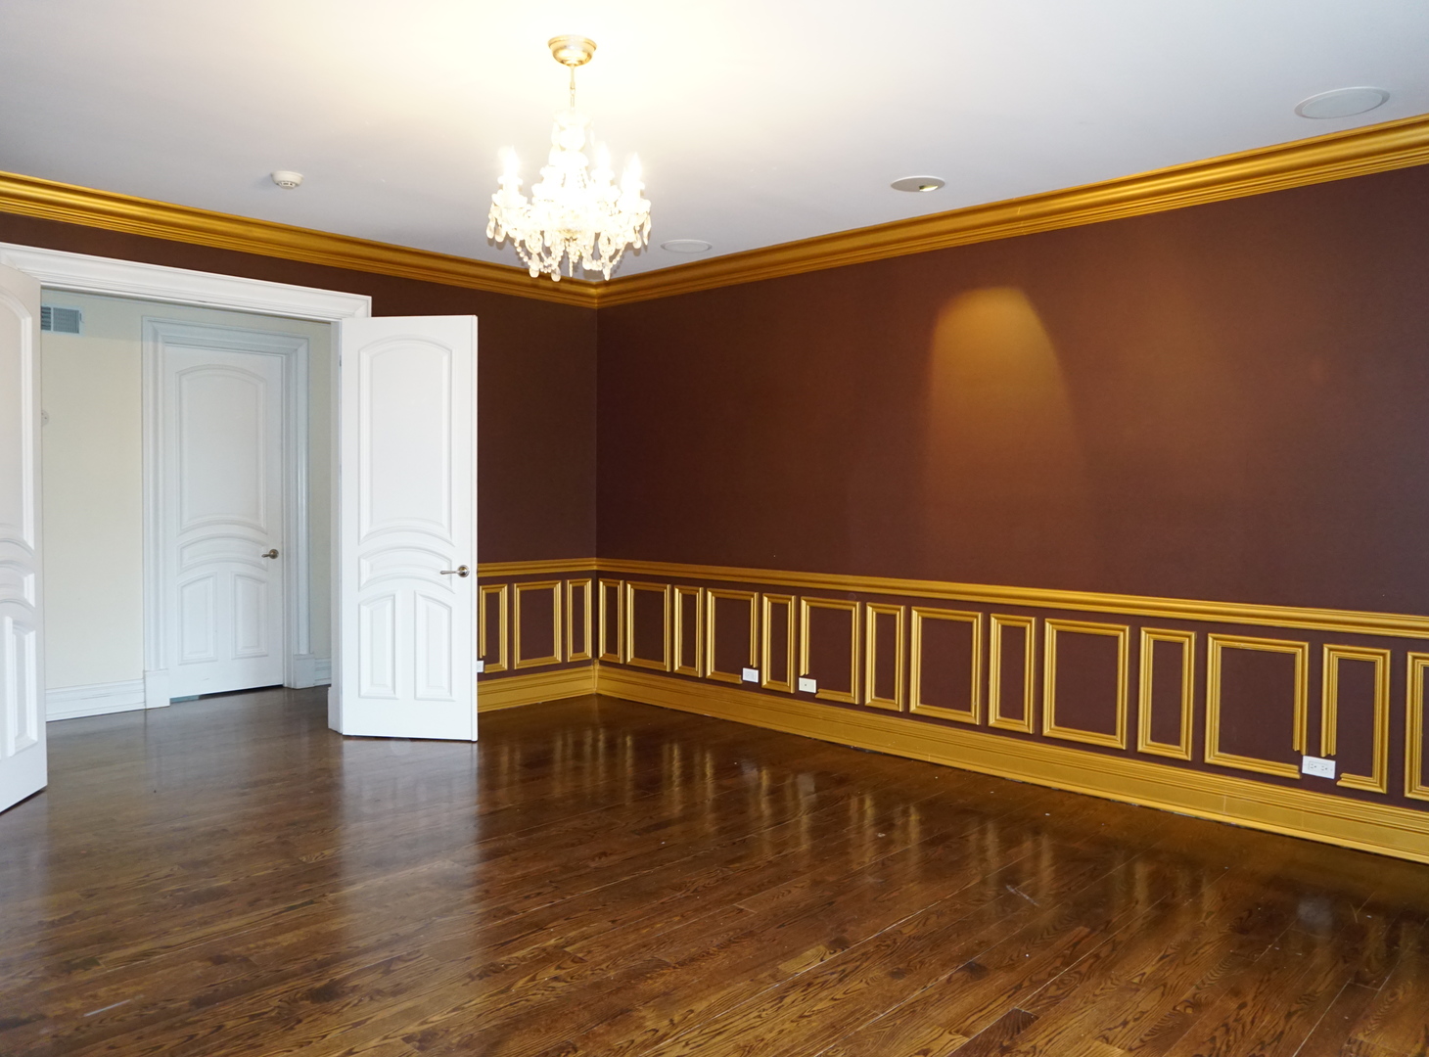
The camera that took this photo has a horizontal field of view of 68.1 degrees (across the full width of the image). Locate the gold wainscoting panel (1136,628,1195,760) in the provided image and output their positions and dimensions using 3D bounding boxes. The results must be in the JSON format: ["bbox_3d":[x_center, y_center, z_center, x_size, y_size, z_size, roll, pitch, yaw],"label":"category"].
[{"bbox_3d":[2.061,0.751,4.824,0.237,0.577,0.025,2,2,43],"label":"gold wainscoting panel"}]

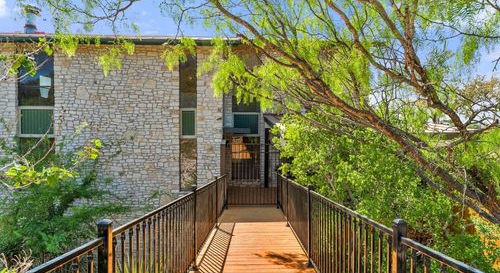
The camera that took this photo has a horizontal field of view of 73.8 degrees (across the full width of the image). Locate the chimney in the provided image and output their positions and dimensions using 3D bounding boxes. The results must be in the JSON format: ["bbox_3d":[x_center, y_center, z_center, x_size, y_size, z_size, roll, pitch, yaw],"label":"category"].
[{"bbox_3d":[-7.589,-4.038,11.600,0.500,1.040,0.500,0,-2,-3],"label":"chimney"}]

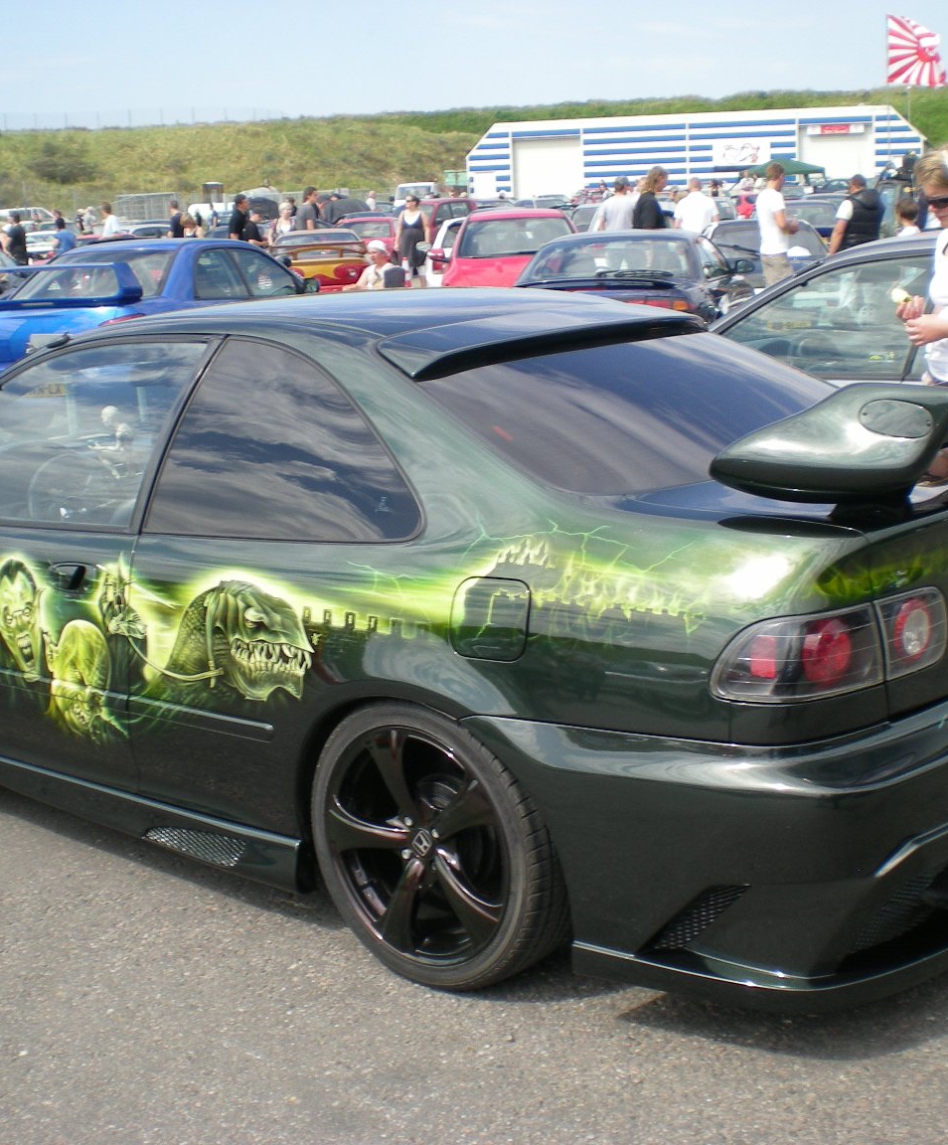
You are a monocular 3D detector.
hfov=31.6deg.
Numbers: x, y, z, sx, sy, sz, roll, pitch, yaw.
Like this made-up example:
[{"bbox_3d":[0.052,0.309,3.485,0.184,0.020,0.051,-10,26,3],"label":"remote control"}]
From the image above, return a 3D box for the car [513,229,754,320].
[{"bbox_3d":[1.473,-2.356,14.828,1.700,1.300,4.300,1,12,15],"label":"car"}]

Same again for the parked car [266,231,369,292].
[{"bbox_3d":[-2.343,-4.575,25.675,1.700,1.280,4.200,-3,12,-4],"label":"parked car"}]

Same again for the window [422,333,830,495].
[{"bbox_3d":[0.445,-0.404,3.757,0.660,0.100,1.200,38,33,27],"label":"window"}]

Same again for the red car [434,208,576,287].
[{"bbox_3d":[0.521,-3.384,19.106,1.660,1.450,3.850,-2,12,4],"label":"red car"}]

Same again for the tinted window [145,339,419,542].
[{"bbox_3d":[-0.372,-0.285,3.545,0.780,0.450,0.070,3,-12,38],"label":"tinted window"}]

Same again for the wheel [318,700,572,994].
[{"bbox_3d":[-0.048,0.526,3.414,0.590,0.590,0.210,7,15,38],"label":"wheel"}]

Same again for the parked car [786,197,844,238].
[{"bbox_3d":[6.042,-6.333,31.500,1.700,1.420,4.100,0,12,12],"label":"parked car"}]

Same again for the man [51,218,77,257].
[{"bbox_3d":[-8.044,-6.130,33.000,0.380,1.730,0.500,8,16,40],"label":"man"}]

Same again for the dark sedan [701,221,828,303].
[{"bbox_3d":[3.428,-3.484,19.700,1.710,1.310,4.350,0,12,10],"label":"dark sedan"}]

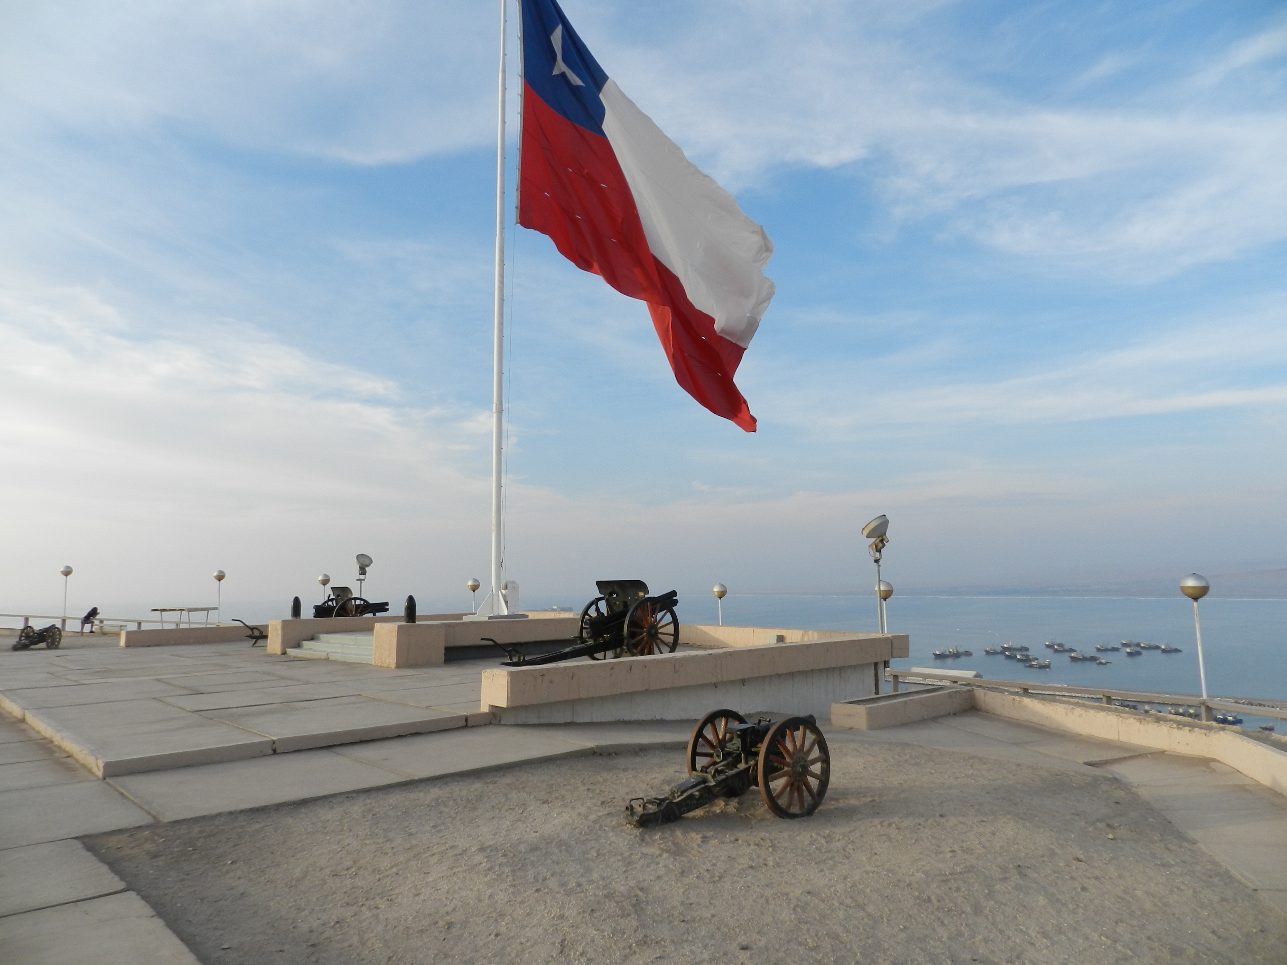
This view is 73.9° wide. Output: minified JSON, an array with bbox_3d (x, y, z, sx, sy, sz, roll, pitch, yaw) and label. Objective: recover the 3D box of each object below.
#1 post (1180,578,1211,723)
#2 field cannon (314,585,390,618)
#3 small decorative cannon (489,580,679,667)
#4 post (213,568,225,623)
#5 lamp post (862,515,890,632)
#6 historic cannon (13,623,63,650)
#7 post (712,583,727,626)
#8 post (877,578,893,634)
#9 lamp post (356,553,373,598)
[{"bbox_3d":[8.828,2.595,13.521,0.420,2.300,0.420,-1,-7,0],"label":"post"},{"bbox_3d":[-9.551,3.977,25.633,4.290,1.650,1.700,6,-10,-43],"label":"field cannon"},{"bbox_3d":[-0.949,2.670,16.218,4.520,1.660,1.700,6,-10,-43],"label":"small decorative cannon"},{"bbox_3d":[-15.958,4.356,32.087,0.420,2.100,0.420,-1,-7,0],"label":"post"},{"bbox_3d":[4.702,1.997,17.034,0.550,2.700,0.550,-7,-9,39],"label":"lamp post"},{"bbox_3d":[-20.347,5.147,28.385,1.000,0.840,1.900,-1,-7,4],"label":"historic cannon"},{"bbox_3d":[2.294,4.076,25.256,0.420,2.150,0.420,-1,-7,0],"label":"post"},{"bbox_3d":[5.361,3.233,18.768,0.420,2.150,0.420,-1,-7,0],"label":"post"},{"bbox_3d":[-9.834,3.829,30.040,0.520,2.600,0.500,6,-10,-44],"label":"lamp post"}]

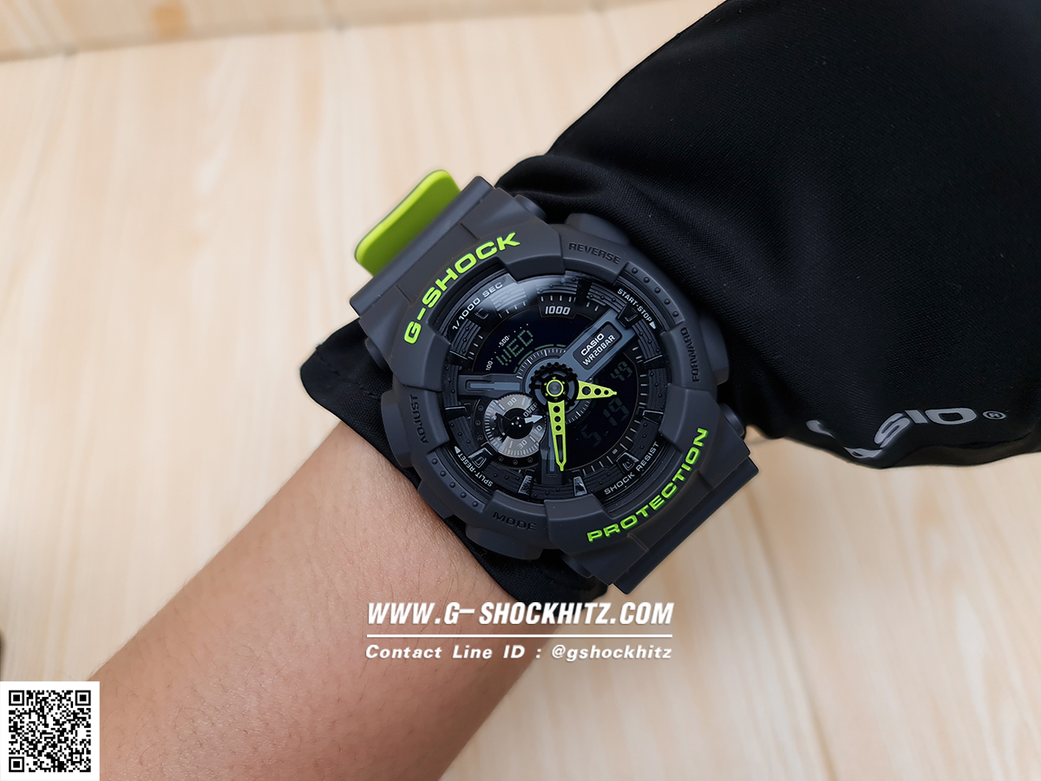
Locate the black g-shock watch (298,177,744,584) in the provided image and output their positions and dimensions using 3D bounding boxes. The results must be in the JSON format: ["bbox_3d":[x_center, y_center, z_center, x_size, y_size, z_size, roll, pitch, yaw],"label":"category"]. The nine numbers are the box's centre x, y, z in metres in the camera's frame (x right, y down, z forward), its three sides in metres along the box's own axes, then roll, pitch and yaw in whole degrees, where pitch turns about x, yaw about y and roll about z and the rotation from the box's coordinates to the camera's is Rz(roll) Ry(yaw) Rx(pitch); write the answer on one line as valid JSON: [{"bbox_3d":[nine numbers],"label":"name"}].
[{"bbox_3d":[0.004,-0.003,0.141,0.051,0.061,0.077,-43,89,1],"label":"black g-shock watch"}]

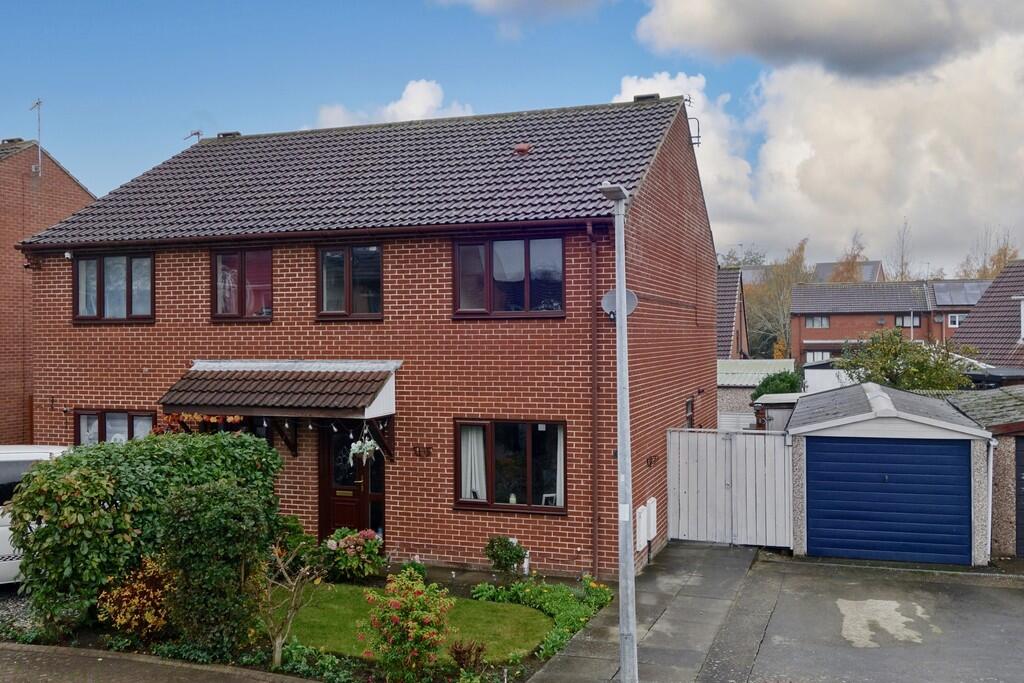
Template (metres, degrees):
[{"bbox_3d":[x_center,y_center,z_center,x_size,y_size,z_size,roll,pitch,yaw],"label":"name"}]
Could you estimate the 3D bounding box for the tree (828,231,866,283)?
[{"bbox_3d":[28.600,-3.420,68.000,4.200,12.100,4.200,0,0,20],"label":"tree"}]

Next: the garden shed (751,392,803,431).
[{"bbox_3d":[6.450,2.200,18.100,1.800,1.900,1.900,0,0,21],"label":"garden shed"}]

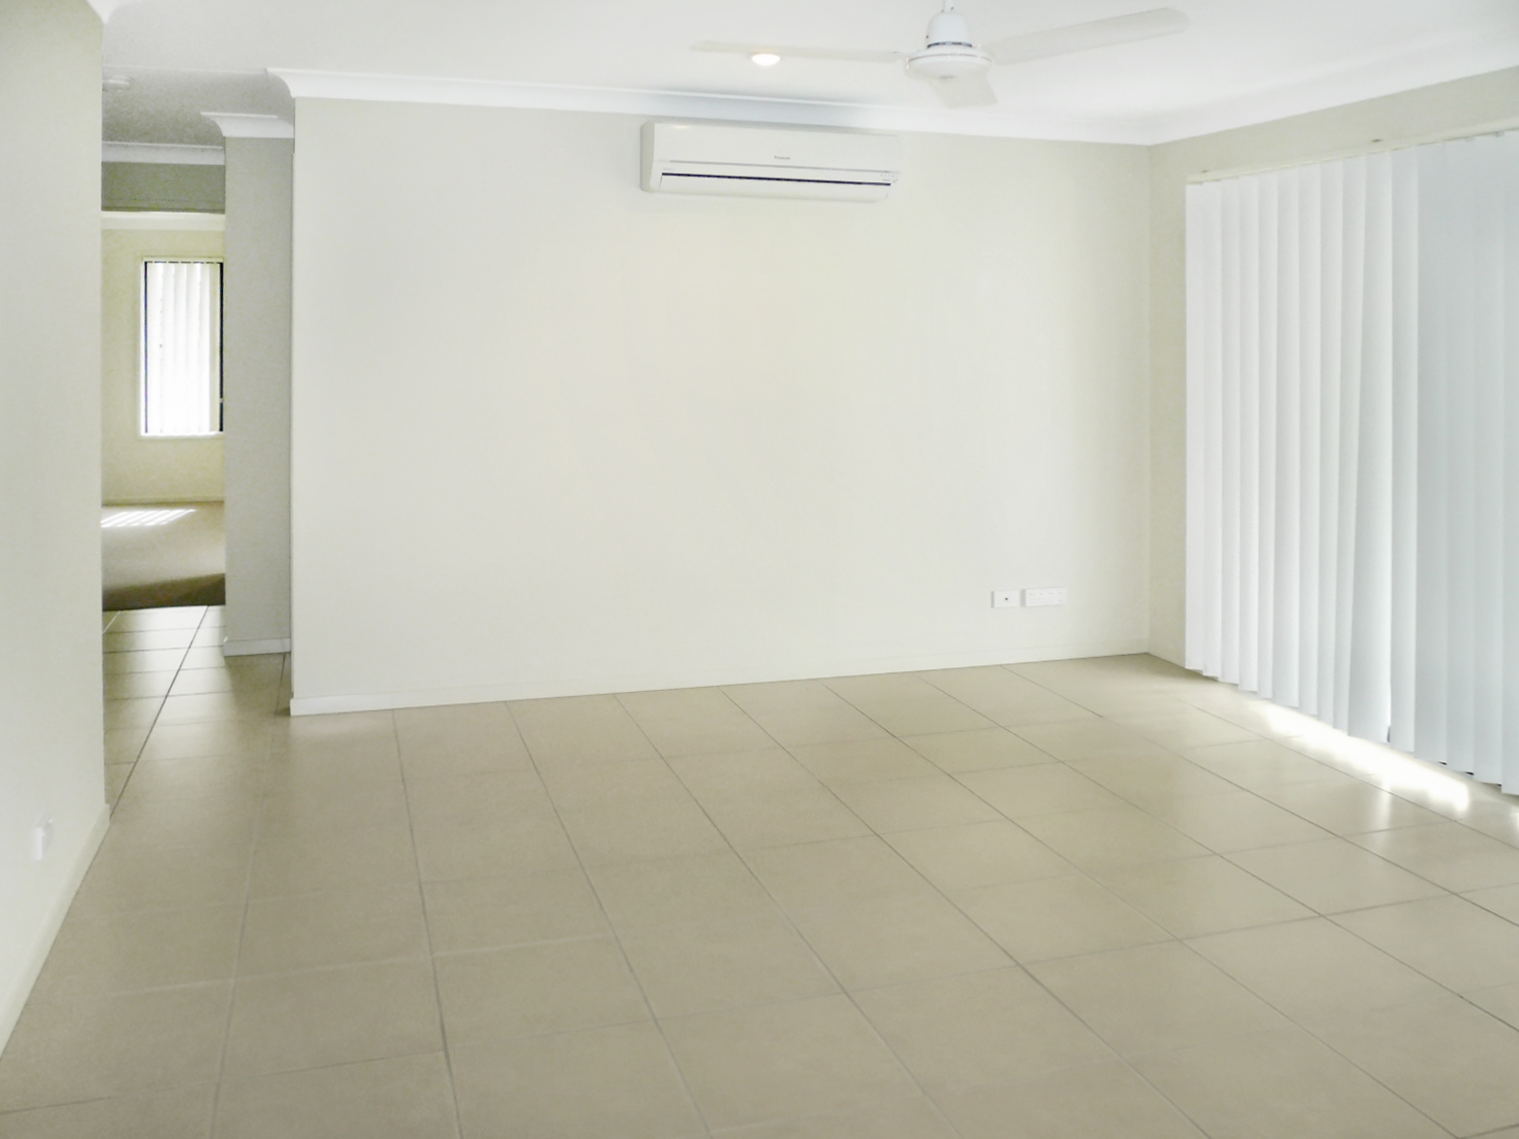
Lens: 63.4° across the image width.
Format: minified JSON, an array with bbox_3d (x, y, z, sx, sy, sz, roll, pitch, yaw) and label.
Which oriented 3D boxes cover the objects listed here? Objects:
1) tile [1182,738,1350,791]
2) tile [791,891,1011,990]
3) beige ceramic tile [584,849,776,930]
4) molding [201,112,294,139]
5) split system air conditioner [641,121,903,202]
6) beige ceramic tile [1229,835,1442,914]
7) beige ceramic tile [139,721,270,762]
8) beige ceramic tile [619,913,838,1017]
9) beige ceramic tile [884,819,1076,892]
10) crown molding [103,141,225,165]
[{"bbox_3d":[1.864,0.729,4.579,0.455,0.010,0.445,-2,11,-18],"label":"tile"},{"bbox_3d":[0.329,0.886,2.949,0.430,0.010,0.405,-2,11,-18],"label":"tile"},{"bbox_3d":[-0.220,0.879,3.402,0.450,0.012,0.450,-2,10,-18],"label":"beige ceramic tile"},{"bbox_3d":[-2.179,-1.898,5.240,0.410,0.090,0.090,-2,11,-18],"label":"molding"},{"bbox_3d":[0.055,-1.680,5.070,1.060,0.265,0.220,-2,11,-18],"label":"split system air conditioner"},{"bbox_3d":[1.653,0.875,3.548,0.450,0.012,0.450,-2,10,-18],"label":"beige ceramic tile"},{"bbox_3d":[-1.925,0.603,4.293,0.430,0.010,0.405,-2,11,-18],"label":"beige ceramic tile"},{"bbox_3d":[-0.082,0.901,2.823,0.430,0.010,0.405,-2,11,-18],"label":"beige ceramic tile"},{"bbox_3d":[0.661,0.864,3.730,0.455,0.010,0.445,-3,11,-18],"label":"beige ceramic tile"},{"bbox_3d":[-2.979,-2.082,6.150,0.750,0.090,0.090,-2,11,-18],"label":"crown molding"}]

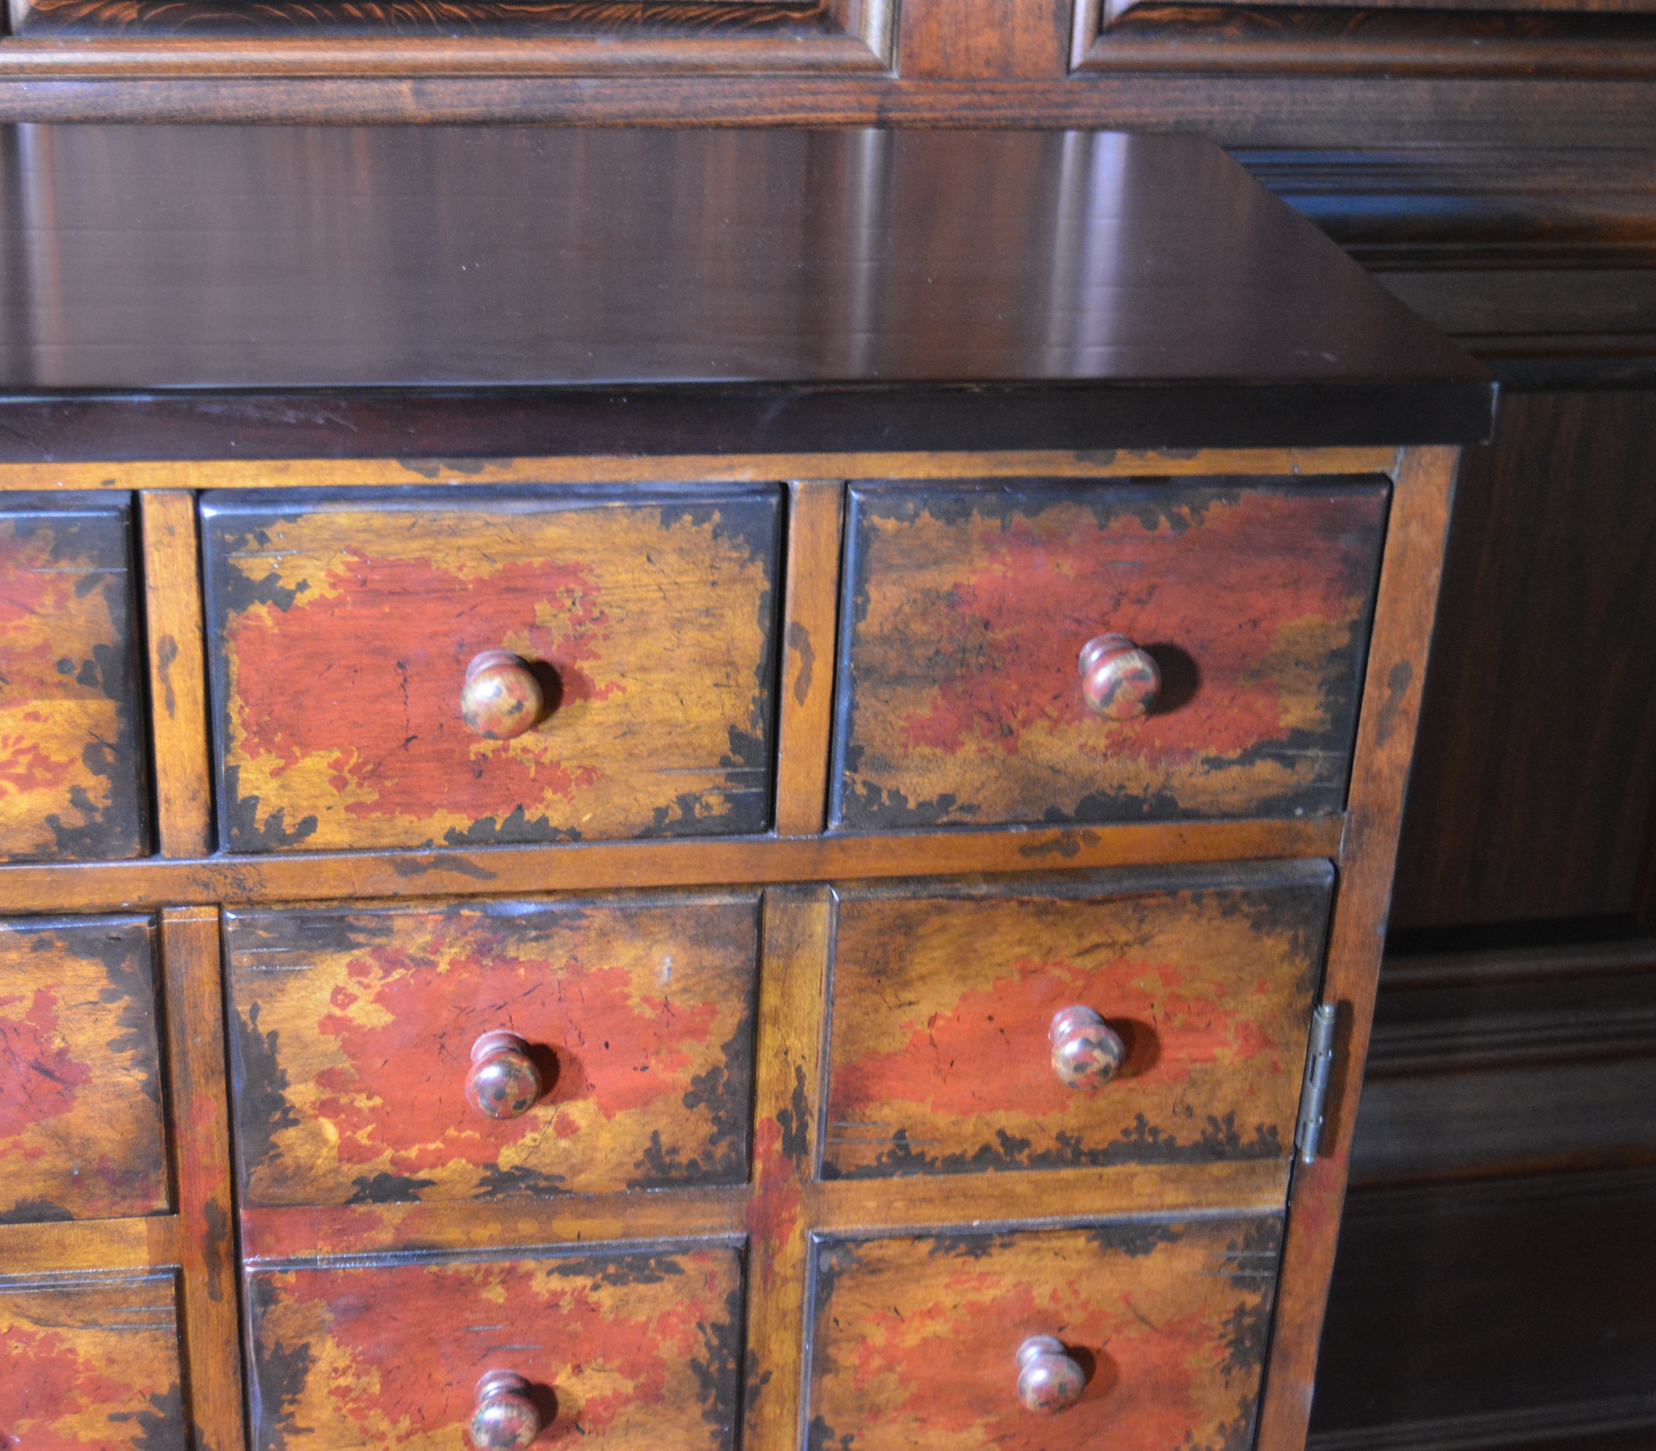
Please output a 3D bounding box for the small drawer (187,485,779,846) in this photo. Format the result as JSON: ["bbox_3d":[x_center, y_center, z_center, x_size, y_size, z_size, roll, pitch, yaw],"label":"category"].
[{"bbox_3d":[-0.137,-0.057,1.112,0.210,0.146,0.210,-2,26,-10],"label":"small drawer"}]

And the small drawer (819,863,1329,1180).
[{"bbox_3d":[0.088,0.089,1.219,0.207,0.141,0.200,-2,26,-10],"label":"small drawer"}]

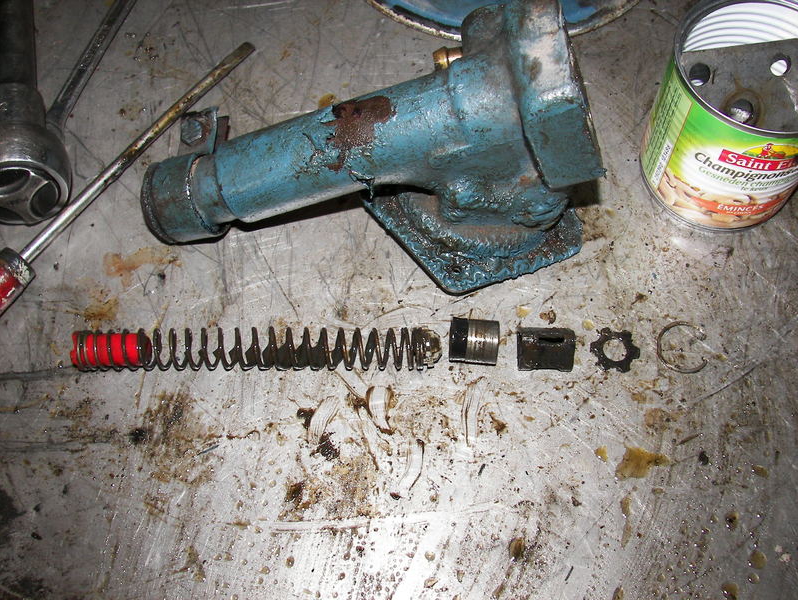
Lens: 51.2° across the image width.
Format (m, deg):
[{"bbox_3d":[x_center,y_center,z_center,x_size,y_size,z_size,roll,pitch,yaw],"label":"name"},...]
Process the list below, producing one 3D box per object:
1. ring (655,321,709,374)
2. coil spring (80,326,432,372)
[{"bbox_3d":[0.169,0.027,0.494,0.031,0.002,0.031,-2,68,4],"label":"ring"},{"bbox_3d":[-0.085,0.030,0.501,0.220,0.025,0.025,-1,68,4],"label":"coil spring"}]

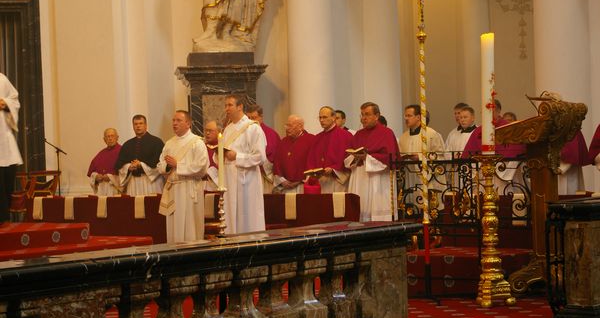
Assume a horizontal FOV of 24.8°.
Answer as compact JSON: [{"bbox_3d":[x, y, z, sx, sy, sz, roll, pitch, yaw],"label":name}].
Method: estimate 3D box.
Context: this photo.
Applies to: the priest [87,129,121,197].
[{"bbox_3d":[-2.322,0.462,16.299,0.560,1.650,0.420,-2,0,18],"label":"priest"}]

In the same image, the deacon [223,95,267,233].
[{"bbox_3d":[-0.548,0.283,13.699,0.460,1.850,0.540,-2,0,-40],"label":"deacon"}]

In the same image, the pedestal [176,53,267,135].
[{"bbox_3d":[-0.915,-0.035,16.598,1.120,2.530,0.750,-2,0,-12],"label":"pedestal"}]

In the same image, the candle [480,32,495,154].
[{"bbox_3d":[1.580,-0.561,11.500,0.112,1.020,0.112,-1,0,0],"label":"candle"}]

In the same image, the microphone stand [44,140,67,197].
[{"bbox_3d":[-2.964,0.532,16.699,0.500,1.570,0.400,-2,0,-30],"label":"microphone stand"}]

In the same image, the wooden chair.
[{"bbox_3d":[-3.311,0.538,17.100,0.650,0.790,0.600,-3,0,45],"label":"wooden chair"}]

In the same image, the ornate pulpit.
[{"bbox_3d":[2.080,0.336,11.700,0.720,1.700,0.520,-1,0,39],"label":"ornate pulpit"}]

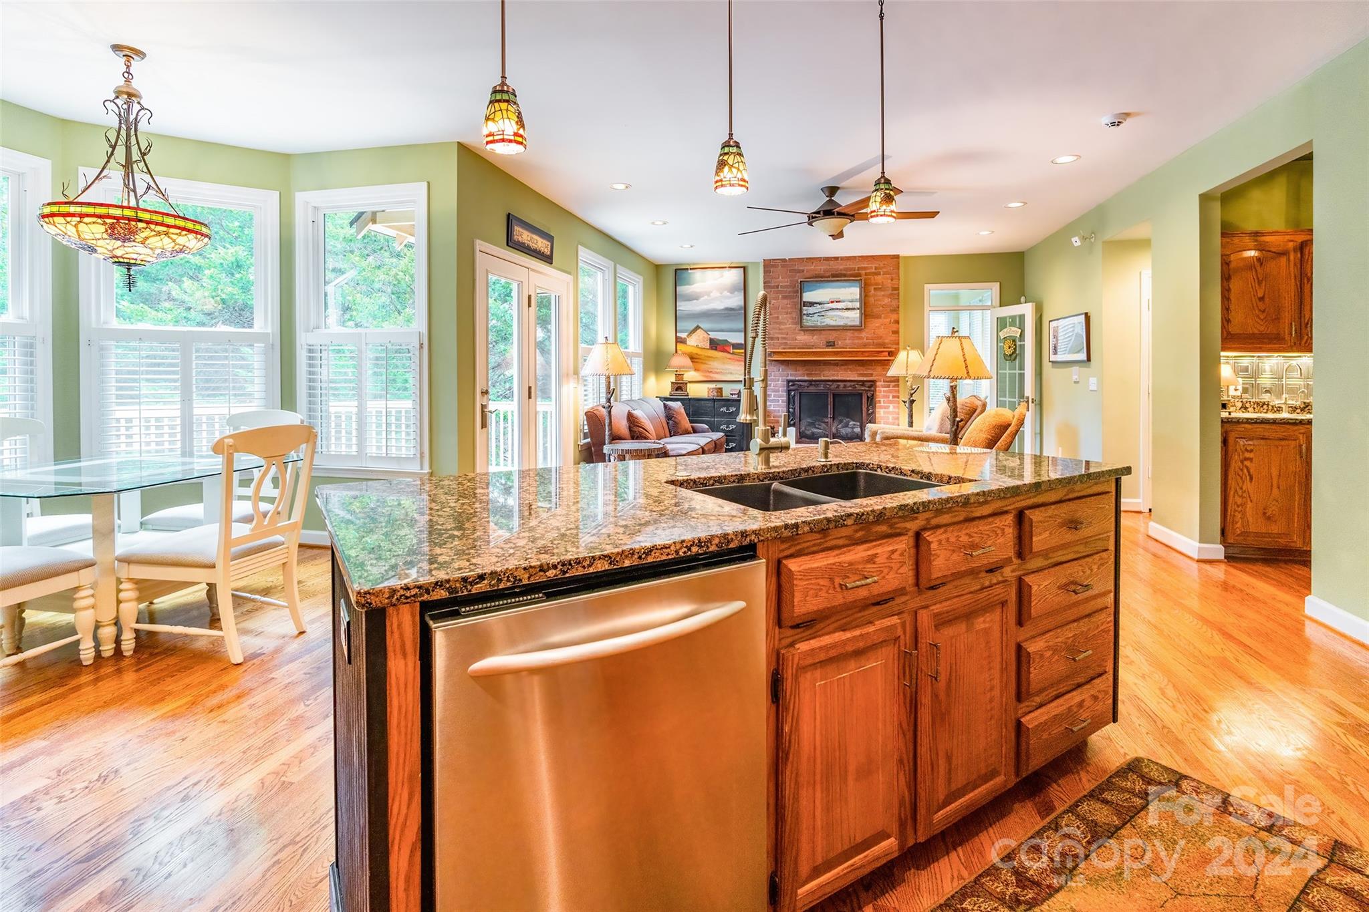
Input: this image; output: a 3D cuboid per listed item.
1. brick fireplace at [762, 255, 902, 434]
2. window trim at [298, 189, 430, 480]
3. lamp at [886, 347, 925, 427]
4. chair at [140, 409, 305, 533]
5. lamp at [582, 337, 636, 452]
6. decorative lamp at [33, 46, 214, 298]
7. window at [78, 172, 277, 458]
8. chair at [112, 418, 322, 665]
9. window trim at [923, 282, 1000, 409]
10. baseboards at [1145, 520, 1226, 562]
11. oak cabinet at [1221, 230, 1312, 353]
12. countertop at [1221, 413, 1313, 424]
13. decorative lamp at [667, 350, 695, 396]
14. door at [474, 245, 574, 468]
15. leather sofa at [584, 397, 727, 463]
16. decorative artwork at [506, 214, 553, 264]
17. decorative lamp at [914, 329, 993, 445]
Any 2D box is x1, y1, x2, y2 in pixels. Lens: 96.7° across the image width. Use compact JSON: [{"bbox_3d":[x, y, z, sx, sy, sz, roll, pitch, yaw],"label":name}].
[{"bbox_3d":[1.942,-1.346,8.060,1.790,2.650,0.420,1,5,12],"label":"brick fireplace"},{"bbox_3d":[-2.144,-0.837,4.062,0.970,1.890,0.140,1,4,10],"label":"window trim"},{"bbox_3d":[2.308,-0.395,6.250,0.460,1.450,0.460,0,5,0],"label":"lamp"},{"bbox_3d":[-2.650,0.252,3.500,0.510,0.985,0.600,0,5,6],"label":"chair"},{"bbox_3d":[-0.663,-0.289,5.350,0.470,1.510,0.470,0,5,0],"label":"lamp"},{"bbox_3d":[-2.558,-1.315,2.800,0.580,1.110,0.580,0,5,0],"label":"decorative lamp"},{"bbox_3d":[-3.173,-0.809,3.871,1.020,1.880,0.140,-2,5,-29],"label":"window"},{"bbox_3d":[-2.128,0.359,2.762,0.660,1.000,0.510,1,4,13],"label":"chair"},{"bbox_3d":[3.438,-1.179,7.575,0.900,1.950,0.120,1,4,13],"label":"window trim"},{"bbox_3d":[3.475,0.576,4.240,0.150,0.110,0.640,1,5,14],"label":"baseboards"},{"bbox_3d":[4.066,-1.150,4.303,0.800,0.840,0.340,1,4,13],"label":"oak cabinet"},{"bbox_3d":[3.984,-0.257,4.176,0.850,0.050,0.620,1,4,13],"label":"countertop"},{"bbox_3d":[-0.048,-1.077,8.062,0.390,0.600,0.390,1,4,13],"label":"decorative lamp"},{"bbox_3d":[-1.250,-0.499,4.894,0.120,2.140,1.630,1,4,13],"label":"door"},{"bbox_3d":[-0.200,-0.124,6.380,0.940,0.880,2.050,1,5,14],"label":"leather sofa"},{"bbox_3d":[-1.257,-1.780,5.000,0.040,0.250,0.760,1,5,14],"label":"decorative artwork"},{"bbox_3d":[1.601,-0.017,3.620,0.470,1.480,0.470,0,5,0],"label":"decorative lamp"}]

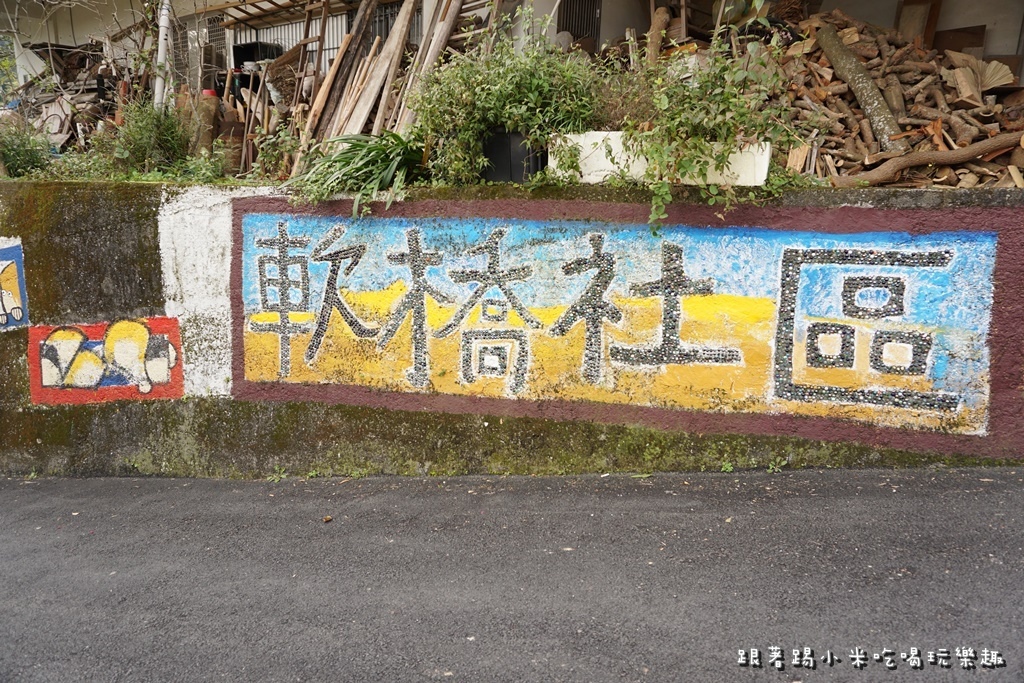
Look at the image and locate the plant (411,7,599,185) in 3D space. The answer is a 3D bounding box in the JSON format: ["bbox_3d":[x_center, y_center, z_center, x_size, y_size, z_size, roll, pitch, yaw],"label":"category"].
[{"bbox_3d":[-0.054,-1.387,3.902,1.025,0.911,0.800,2,12,0],"label":"plant"}]

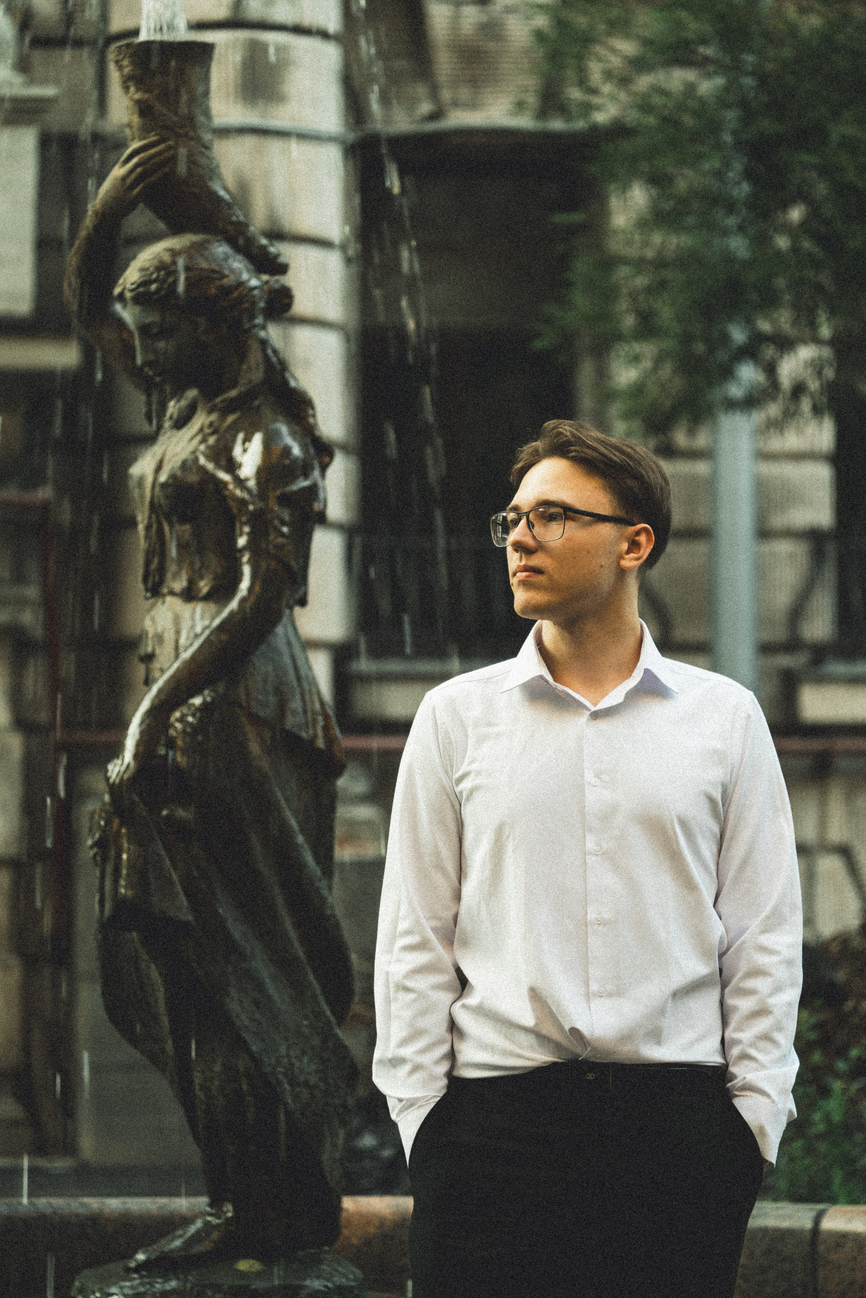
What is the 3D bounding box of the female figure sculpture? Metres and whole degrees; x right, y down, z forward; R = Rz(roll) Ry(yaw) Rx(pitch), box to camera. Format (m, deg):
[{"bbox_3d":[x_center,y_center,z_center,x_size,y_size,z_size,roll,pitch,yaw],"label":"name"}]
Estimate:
[{"bbox_3d":[-0.338,0.084,9.100,0.440,1.720,0.490,0,0,-25],"label":"female figure sculpture"}]

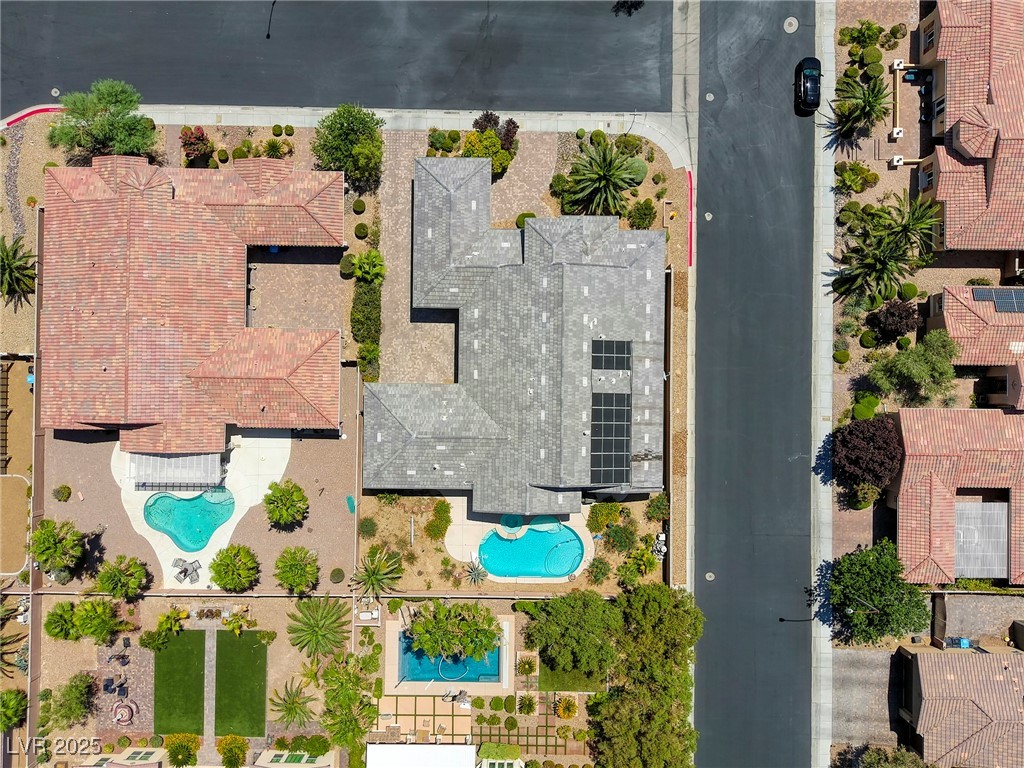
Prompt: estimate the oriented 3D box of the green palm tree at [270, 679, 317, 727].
[{"bbox_3d":[-19.450,28.330,68.400,4.200,2.200,4.200,0,90,0],"label":"green palm tree"}]

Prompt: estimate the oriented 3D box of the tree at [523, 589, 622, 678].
[{"bbox_3d":[5.109,21.223,66.157,8.400,6.500,7.560,0,91,0],"label":"tree"}]

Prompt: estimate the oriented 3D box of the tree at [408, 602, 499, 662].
[{"bbox_3d":[-4.740,20.360,65.280,7.580,6.440,5.030,0,90,0],"label":"tree"}]

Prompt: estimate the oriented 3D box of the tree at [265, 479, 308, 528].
[{"bbox_3d":[-19.500,10.250,67.400,3.800,4.200,4.000,0,90,0],"label":"tree"}]

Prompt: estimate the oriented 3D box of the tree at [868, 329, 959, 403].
[{"bbox_3d":[34.348,-1.653,66.738,7.120,4.800,6.190,0,91,0],"label":"tree"}]

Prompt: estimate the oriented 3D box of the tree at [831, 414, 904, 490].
[{"bbox_3d":[30.560,5.880,66.050,5.910,4.910,6.380,0,90,0],"label":"tree"}]

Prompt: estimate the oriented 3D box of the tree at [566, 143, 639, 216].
[{"bbox_3d":[7.820,-17.630,66.660,6.250,3.680,6.220,0,90,0],"label":"tree"}]

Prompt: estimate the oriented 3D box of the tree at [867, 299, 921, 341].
[{"bbox_3d":[33.780,-5.780,67.650,3.900,3.700,3.400,0,90,0],"label":"tree"}]

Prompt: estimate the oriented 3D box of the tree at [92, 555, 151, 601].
[{"bbox_3d":[-34.210,16.910,67.650,4.500,3.700,4.000,0,90,0],"label":"tree"}]

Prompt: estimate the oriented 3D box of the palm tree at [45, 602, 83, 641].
[{"bbox_3d":[-39.514,20.841,67.897,3.140,2.600,3.420,0,91,0],"label":"palm tree"}]

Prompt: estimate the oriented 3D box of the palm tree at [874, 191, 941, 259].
[{"bbox_3d":[33.450,-13.550,66.050,5.220,4.910,5.740,0,90,0],"label":"palm tree"}]

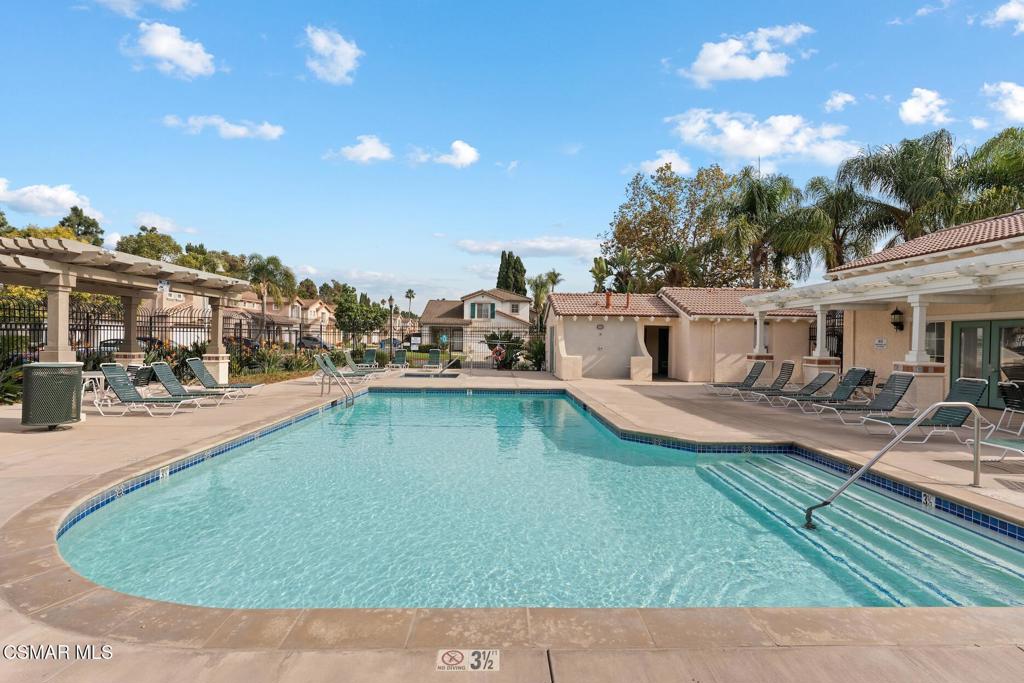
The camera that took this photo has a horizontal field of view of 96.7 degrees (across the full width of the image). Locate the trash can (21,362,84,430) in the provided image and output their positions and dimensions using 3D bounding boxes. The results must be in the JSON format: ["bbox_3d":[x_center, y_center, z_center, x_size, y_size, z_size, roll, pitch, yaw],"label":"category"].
[{"bbox_3d":[-7.950,0.973,7.900,0.710,1.120,0.710,0,1,-45],"label":"trash can"}]

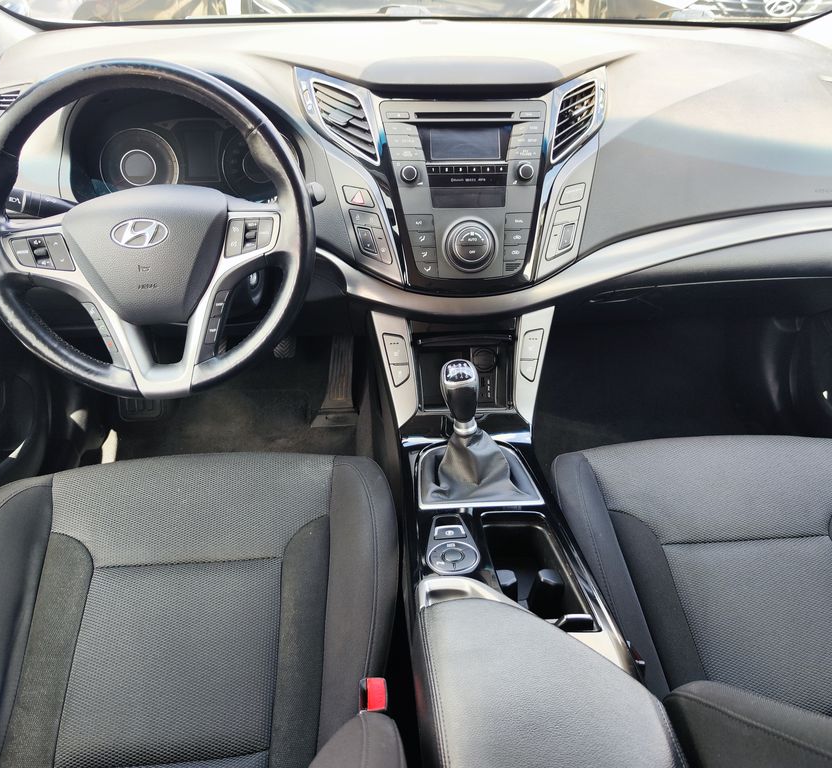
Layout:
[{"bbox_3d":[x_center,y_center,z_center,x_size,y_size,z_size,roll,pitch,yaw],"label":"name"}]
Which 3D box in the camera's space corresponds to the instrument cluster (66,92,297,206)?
[{"bbox_3d":[-0.325,-0.337,0.968,0.322,0.155,0.100,-2,13,-4],"label":"instrument cluster"}]

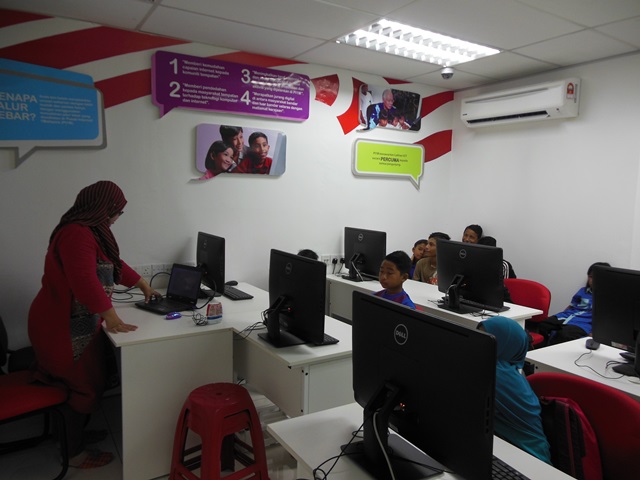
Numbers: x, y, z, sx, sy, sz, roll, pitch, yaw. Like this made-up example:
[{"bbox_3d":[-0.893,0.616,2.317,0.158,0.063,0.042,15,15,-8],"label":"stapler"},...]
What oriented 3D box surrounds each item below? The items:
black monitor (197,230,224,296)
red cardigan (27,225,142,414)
[{"bbox_3d":[-0.810,0.183,3.361,0.220,0.437,0.575,-3,7,-32],"label":"black monitor"},{"bbox_3d":[-1.306,0.407,2.632,0.560,1.020,0.500,-2,6,-24],"label":"red cardigan"}]

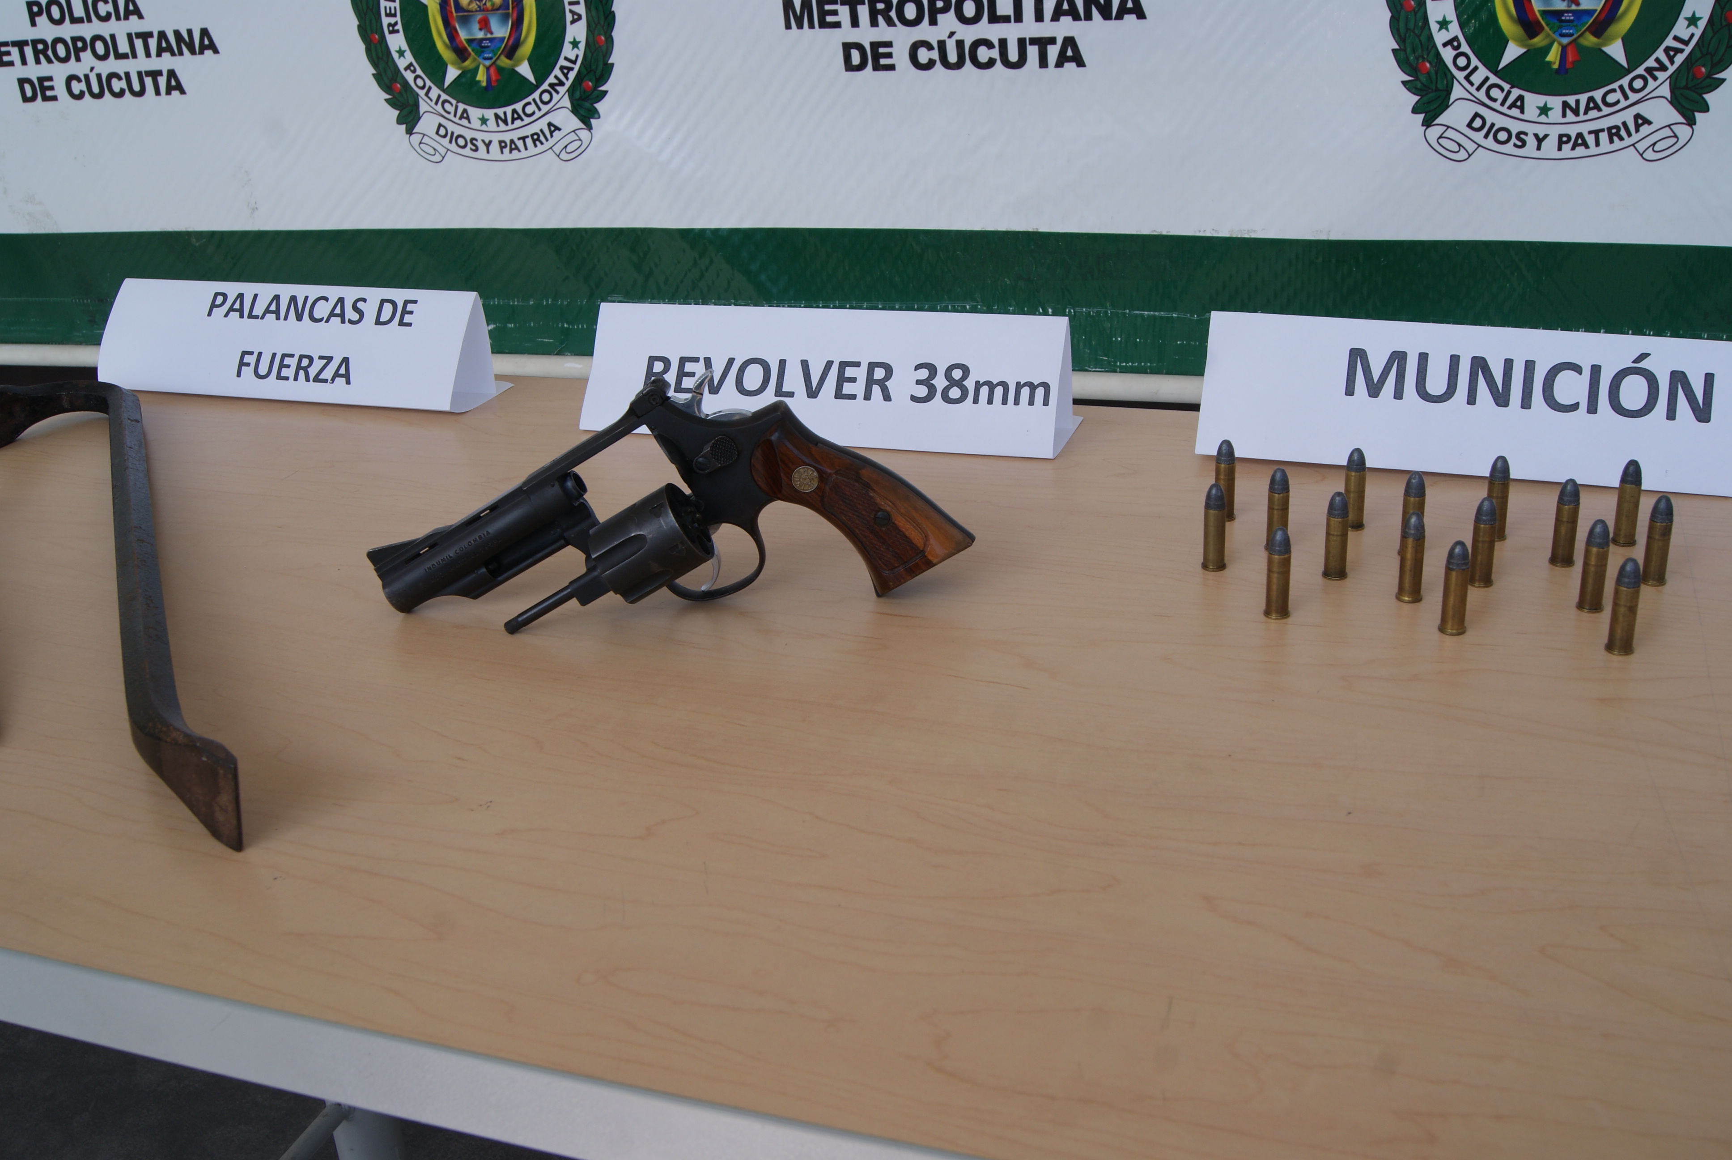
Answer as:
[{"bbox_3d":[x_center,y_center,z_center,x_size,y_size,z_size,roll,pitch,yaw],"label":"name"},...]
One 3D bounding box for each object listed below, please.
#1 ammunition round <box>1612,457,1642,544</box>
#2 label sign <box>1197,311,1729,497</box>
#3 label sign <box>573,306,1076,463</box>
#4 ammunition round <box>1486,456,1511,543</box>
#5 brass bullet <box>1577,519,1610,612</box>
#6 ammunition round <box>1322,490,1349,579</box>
[{"bbox_3d":[0.333,-0.034,0.693,0.011,0.039,0.011,-3,25,2],"label":"ammunition round"},{"bbox_3d":[0.313,-0.096,0.804,0.283,0.068,0.070,7,27,23],"label":"label sign"},{"bbox_3d":[-0.025,-0.121,0.914,0.283,0.066,0.070,5,26,20],"label":"label sign"},{"bbox_3d":[0.283,-0.037,0.713,0.011,0.039,0.011,5,26,19],"label":"ammunition round"},{"bbox_3d":[0.293,-0.006,0.639,0.011,0.039,0.011,-3,25,2],"label":"brass bullet"},{"bbox_3d":[0.204,-0.020,0.686,0.011,0.039,0.011,5,26,19],"label":"ammunition round"}]

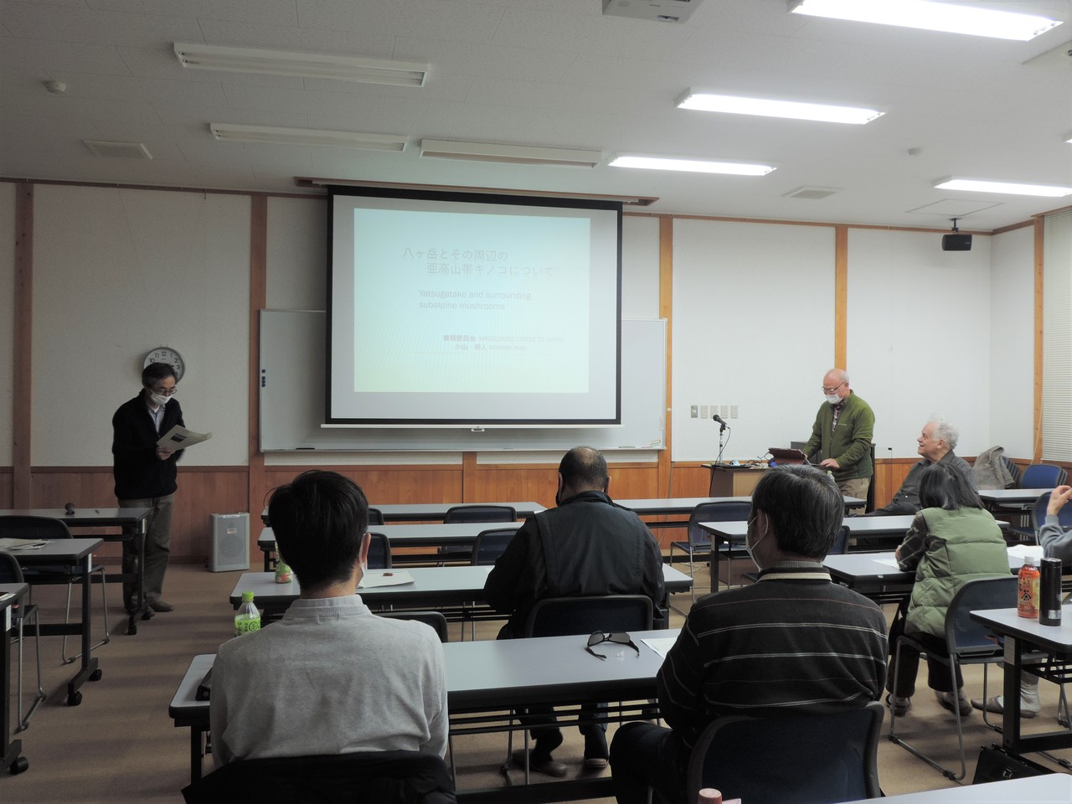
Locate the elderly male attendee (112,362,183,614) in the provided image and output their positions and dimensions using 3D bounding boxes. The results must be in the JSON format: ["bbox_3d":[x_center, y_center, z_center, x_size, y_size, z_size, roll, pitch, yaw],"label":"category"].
[{"bbox_3d":[-2.528,0.560,6.052,0.370,1.640,0.470,1,0,37],"label":"elderly male attendee"}]

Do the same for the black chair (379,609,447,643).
[{"bbox_3d":[-0.567,1.011,2.968,0.510,0.770,0.530,0,0,-14],"label":"black chair"}]

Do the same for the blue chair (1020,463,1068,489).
[{"bbox_3d":[4.629,0.996,8.858,0.550,0.800,0.510,0,0,-14],"label":"blue chair"}]

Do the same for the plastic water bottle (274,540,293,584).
[{"bbox_3d":[-0.984,0.595,3.627,0.067,0.215,0.067,0,0,-13],"label":"plastic water bottle"}]

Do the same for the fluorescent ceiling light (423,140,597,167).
[{"bbox_3d":[-0.180,-1.795,6.738,1.290,0.082,0.180,0,0,-14],"label":"fluorescent ceiling light"}]

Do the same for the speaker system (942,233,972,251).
[{"bbox_3d":[4.075,-1.547,9.013,0.270,0.165,0.170,0,10,13],"label":"speaker system"}]

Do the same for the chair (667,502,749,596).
[{"bbox_3d":[1.124,1.017,6.166,0.470,0.770,0.570,0,0,-13],"label":"chair"}]

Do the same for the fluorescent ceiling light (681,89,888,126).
[{"bbox_3d":[1.458,-1.746,5.490,1.250,0.060,0.230,0,0,-13],"label":"fluorescent ceiling light"}]

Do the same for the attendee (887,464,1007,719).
[{"bbox_3d":[1.772,0.835,3.984,0.530,1.155,0.770,0,0,-14],"label":"attendee"}]

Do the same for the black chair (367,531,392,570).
[{"bbox_3d":[-0.985,1.013,4.575,0.510,0.770,0.530,0,0,-14],"label":"black chair"}]

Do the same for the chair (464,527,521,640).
[{"bbox_3d":[-0.156,1.015,4.915,0.470,0.770,0.570,0,0,-13],"label":"chair"}]

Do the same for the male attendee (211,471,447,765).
[{"bbox_3d":[-0.438,0.761,1.971,0.490,1.265,0.760,0,0,-14],"label":"male attendee"}]

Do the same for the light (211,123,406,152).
[{"bbox_3d":[-1.500,-1.768,6.221,1.250,0.060,0.230,0,0,-13],"label":"light"}]

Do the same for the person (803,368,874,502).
[{"bbox_3d":[2.446,0.583,7.478,0.500,1.690,0.550,0,0,-37],"label":"person"}]

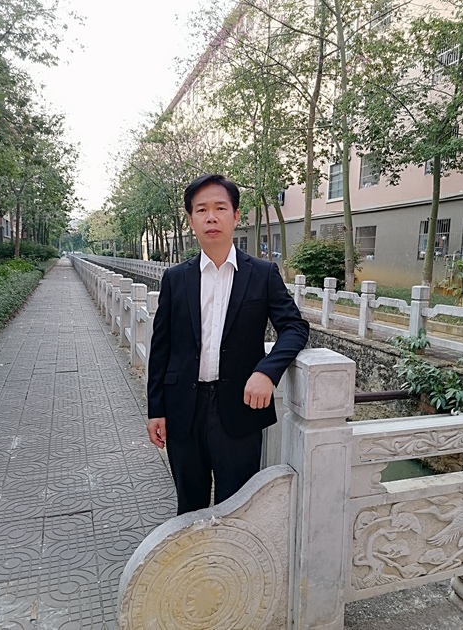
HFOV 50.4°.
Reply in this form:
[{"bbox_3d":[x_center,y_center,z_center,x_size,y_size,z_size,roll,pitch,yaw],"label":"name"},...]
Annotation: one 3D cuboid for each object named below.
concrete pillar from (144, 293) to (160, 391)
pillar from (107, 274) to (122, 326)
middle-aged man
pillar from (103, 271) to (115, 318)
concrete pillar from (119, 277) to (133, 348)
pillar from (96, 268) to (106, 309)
[{"bbox_3d":[-0.754,0.289,5.057,0.180,1.061,0.180,-1,7,-19],"label":"concrete pillar"},{"bbox_3d":[-2.082,-0.193,8.996,0.180,1.061,0.180,-1,7,-19],"label":"pillar"},{"bbox_3d":[-0.021,0.351,1.817,0.590,1.710,0.380,2,7,8],"label":"middle-aged man"},{"bbox_3d":[-2.524,-0.354,10.309,0.180,1.061,0.180,-1,7,-19],"label":"pillar"},{"bbox_3d":[-1.639,-0.032,7.683,0.180,1.061,0.180,-1,7,-19],"label":"concrete pillar"},{"bbox_3d":[-3.409,-0.676,12.935,0.180,1.061,0.180,-1,7,-19],"label":"pillar"}]

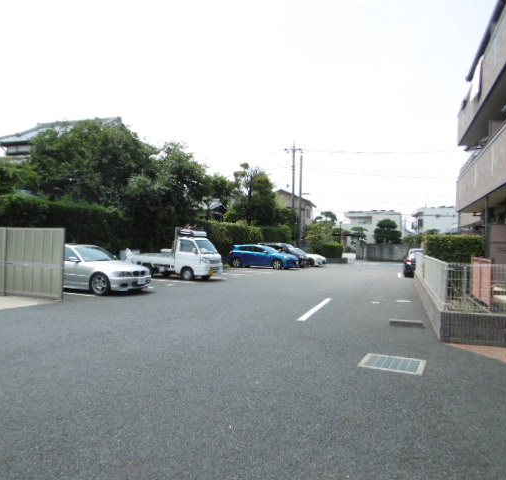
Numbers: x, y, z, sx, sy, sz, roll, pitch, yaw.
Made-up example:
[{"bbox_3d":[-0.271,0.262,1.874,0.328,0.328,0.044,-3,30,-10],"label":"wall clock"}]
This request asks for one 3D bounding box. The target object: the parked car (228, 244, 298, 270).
[{"bbox_3d":[0.573,1.064,27.849,4.450,1.470,1.750,1,-1,25],"label":"parked car"}]

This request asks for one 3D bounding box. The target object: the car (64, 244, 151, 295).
[{"bbox_3d":[-5.236,0.850,13.639,4.470,1.410,1.740,1,-1,26],"label":"car"}]

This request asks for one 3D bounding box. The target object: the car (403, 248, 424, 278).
[{"bbox_3d":[8.881,1.180,23.441,1.700,1.440,4.400,1,-1,17],"label":"car"}]

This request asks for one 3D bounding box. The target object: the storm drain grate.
[{"bbox_3d":[1.821,1.620,5.749,0.756,0.050,0.746,1,-1,26],"label":"storm drain grate"}]

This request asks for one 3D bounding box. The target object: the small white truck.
[{"bbox_3d":[-3.194,0.587,18.286,3.400,2.100,1.475,1,-1,24],"label":"small white truck"}]

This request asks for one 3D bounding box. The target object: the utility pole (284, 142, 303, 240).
[{"bbox_3d":[4.169,-3.918,45.042,1.800,11.900,0.450,1,-1,18],"label":"utility pole"}]

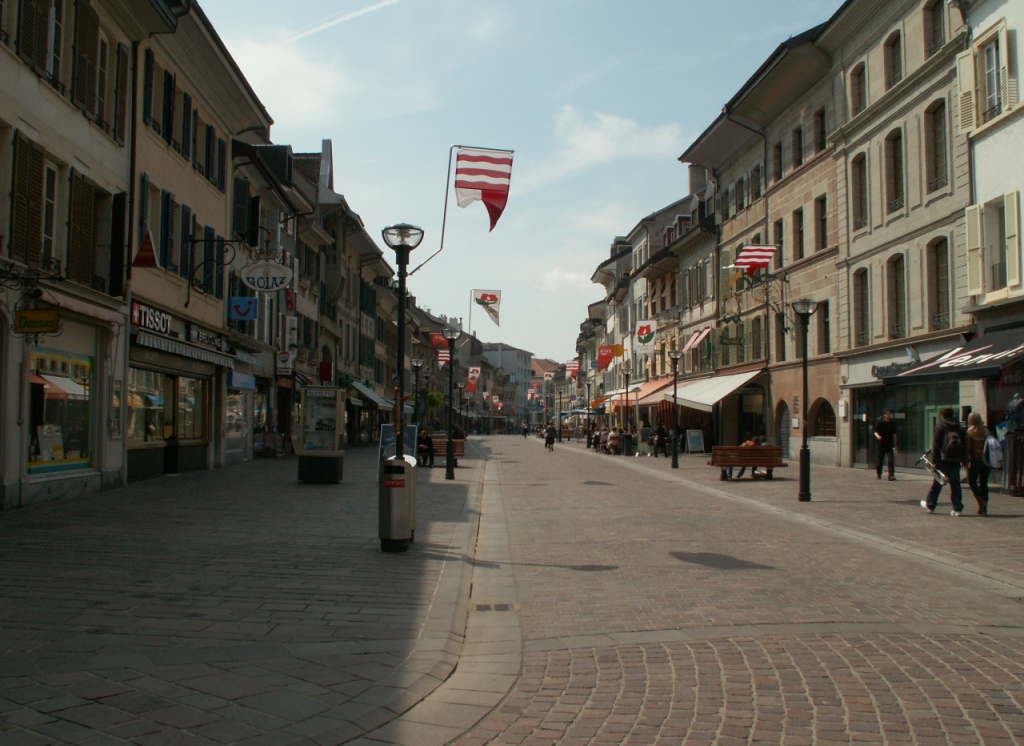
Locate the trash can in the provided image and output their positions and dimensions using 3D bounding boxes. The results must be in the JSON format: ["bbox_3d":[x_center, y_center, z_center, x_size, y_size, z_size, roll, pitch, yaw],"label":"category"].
[{"bbox_3d":[-1.398,1.588,12.778,0.410,1.100,0.850,0,-3,-2],"label":"trash can"}]

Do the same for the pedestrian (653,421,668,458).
[{"bbox_3d":[6.576,2.902,45.700,0.550,1.670,0.550,-2,-3,30],"label":"pedestrian"}]

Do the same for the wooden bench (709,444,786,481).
[{"bbox_3d":[6.211,2.406,27.322,1.920,0.880,0.900,0,-3,-2],"label":"wooden bench"}]

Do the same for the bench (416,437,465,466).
[{"bbox_3d":[-2.509,2.725,34.922,1.900,0.880,0.900,0,-3,-2],"label":"bench"}]

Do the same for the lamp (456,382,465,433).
[{"bbox_3d":[-3.305,2.673,67.101,0.480,3.970,0.480,0,-3,0],"label":"lamp"}]

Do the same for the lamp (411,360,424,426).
[{"bbox_3d":[-3.860,1.498,41.901,0.480,3.970,0.480,0,-3,0],"label":"lamp"}]

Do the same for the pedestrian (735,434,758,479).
[{"bbox_3d":[6.514,2.287,28.700,0.580,1.260,0.800,0,-3,-2],"label":"pedestrian"}]

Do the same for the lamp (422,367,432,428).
[{"bbox_3d":[-4.023,1.810,49.000,0.500,3.950,0.500,0,-3,0],"label":"lamp"}]

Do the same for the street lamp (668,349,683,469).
[{"bbox_3d":[5.487,1.214,34.801,0.480,3.950,0.480,0,-3,0],"label":"street lamp"}]

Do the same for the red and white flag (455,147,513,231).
[{"bbox_3d":[-0.343,-2.251,12.700,0.700,1.030,0.150,0,-3,-5],"label":"red and white flag"}]

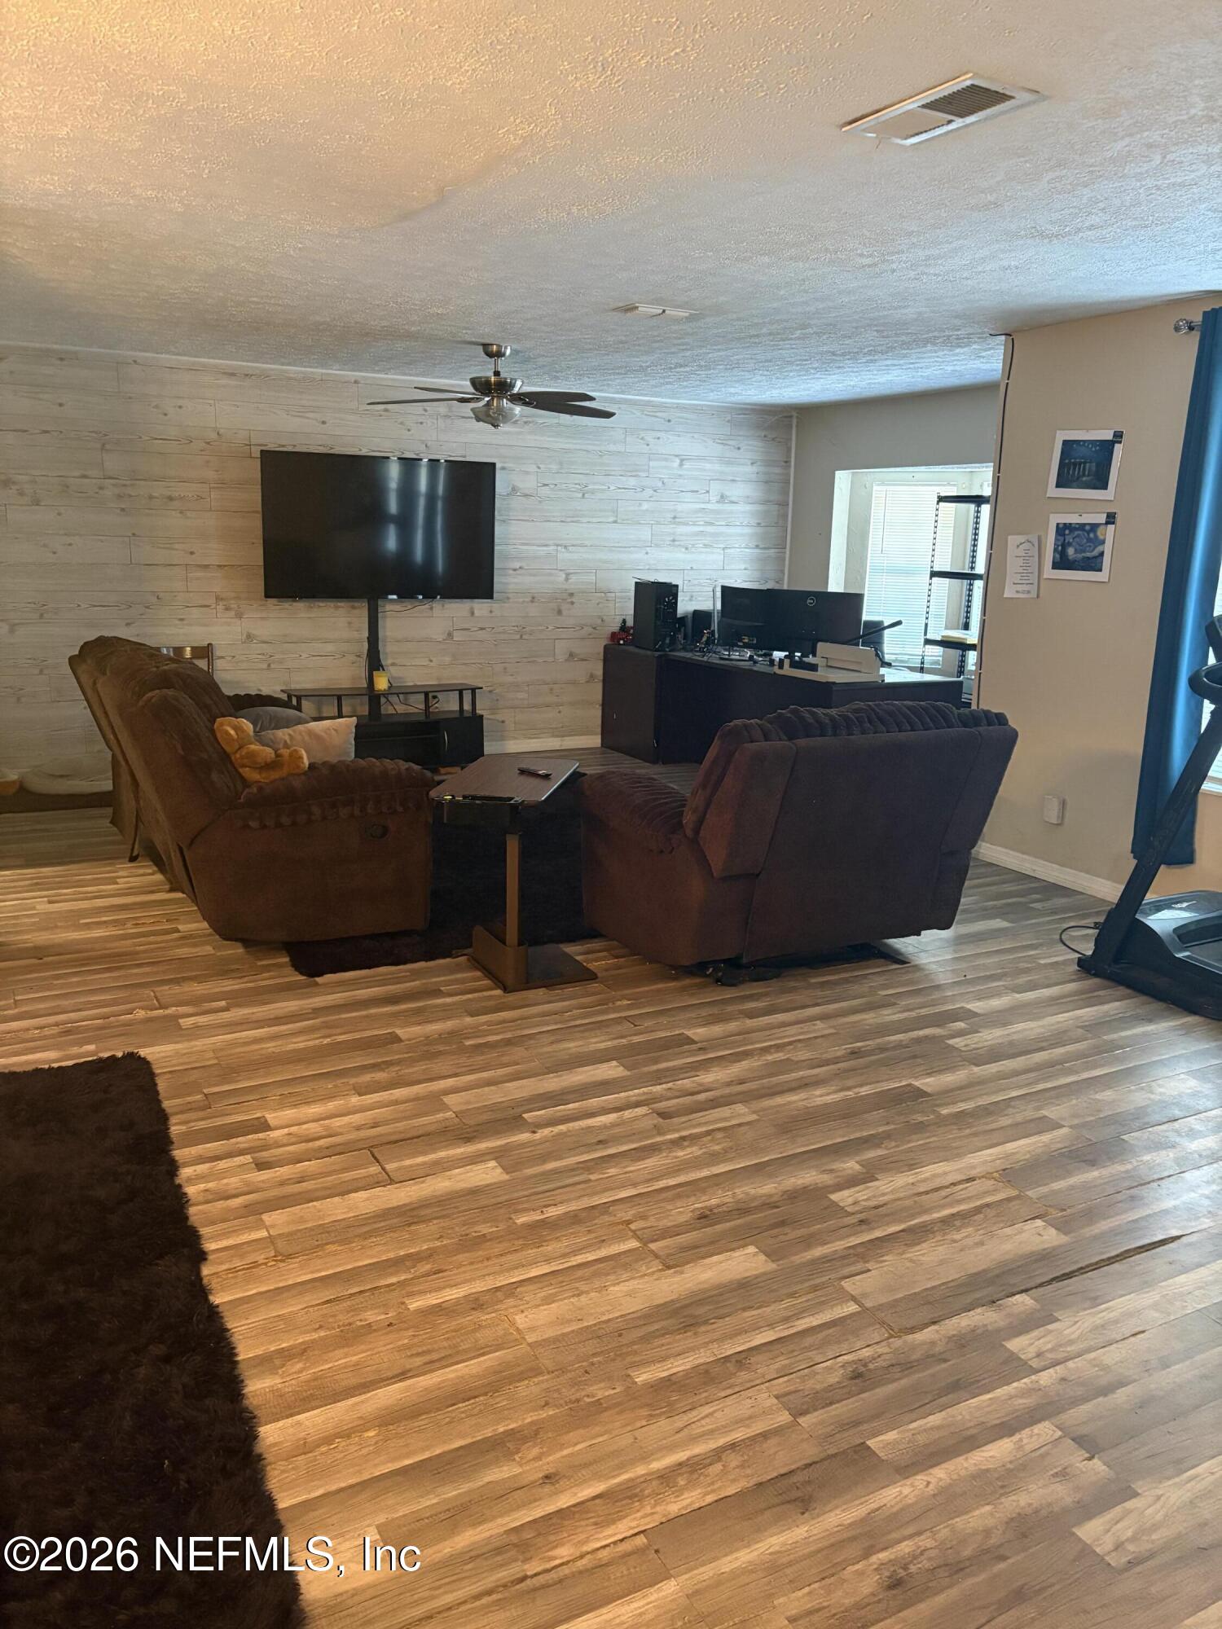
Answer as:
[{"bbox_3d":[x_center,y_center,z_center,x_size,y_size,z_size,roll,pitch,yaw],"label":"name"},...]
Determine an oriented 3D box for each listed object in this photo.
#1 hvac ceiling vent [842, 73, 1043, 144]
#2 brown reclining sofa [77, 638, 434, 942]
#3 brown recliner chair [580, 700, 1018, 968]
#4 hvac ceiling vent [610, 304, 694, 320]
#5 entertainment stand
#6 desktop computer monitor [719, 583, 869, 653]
[{"bbox_3d":[0.737,-1.569,2.750,0.228,0.020,0.433,-5,15,-27],"label":"hvac ceiling vent"},{"bbox_3d":[-1.597,-0.185,5.118,1.070,0.970,2.120,-5,15,-27],"label":"brown reclining sofa"},{"bbox_3d":[0.641,0.041,4.420,1.110,0.970,1.050,-5,15,-27],"label":"brown recliner chair"},{"bbox_3d":[0.176,-2.184,5.336,0.320,0.020,0.260,-5,15,-27],"label":"hvac ceiling vent"},{"bbox_3d":[-1.426,-0.541,7.707,1.180,0.505,0.380,-5,15,-27],"label":"entertainment stand"},{"bbox_3d":[1.213,-1.288,8.232,0.900,0.430,0.200,10,15,31],"label":"desktop computer monitor"}]

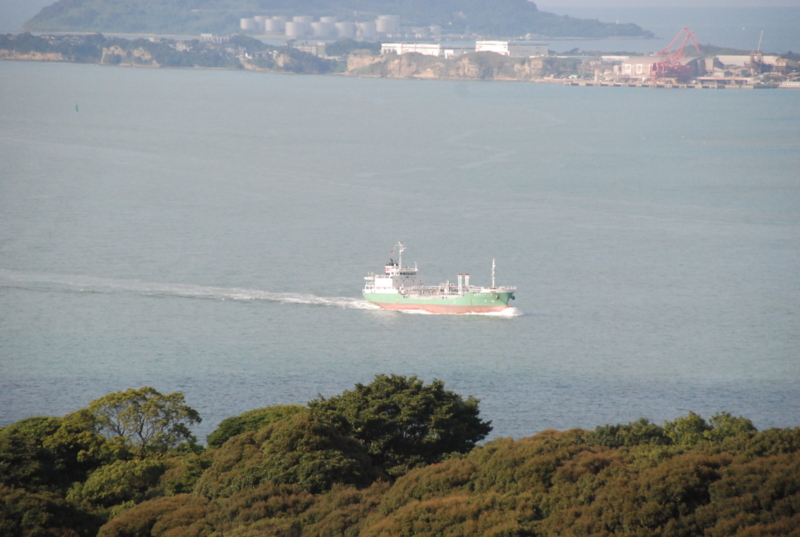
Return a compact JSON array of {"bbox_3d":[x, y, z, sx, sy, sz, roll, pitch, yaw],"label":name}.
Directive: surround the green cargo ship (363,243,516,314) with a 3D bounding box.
[{"bbox_3d":[11.963,3.547,1837.082,11.200,19.500,72.000,-2,3,-31],"label":"green cargo ship"}]

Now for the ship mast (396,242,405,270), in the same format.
[{"bbox_3d":[0.195,-3.334,1855.882,1.800,7.800,1.300,-2,3,-31],"label":"ship mast"}]

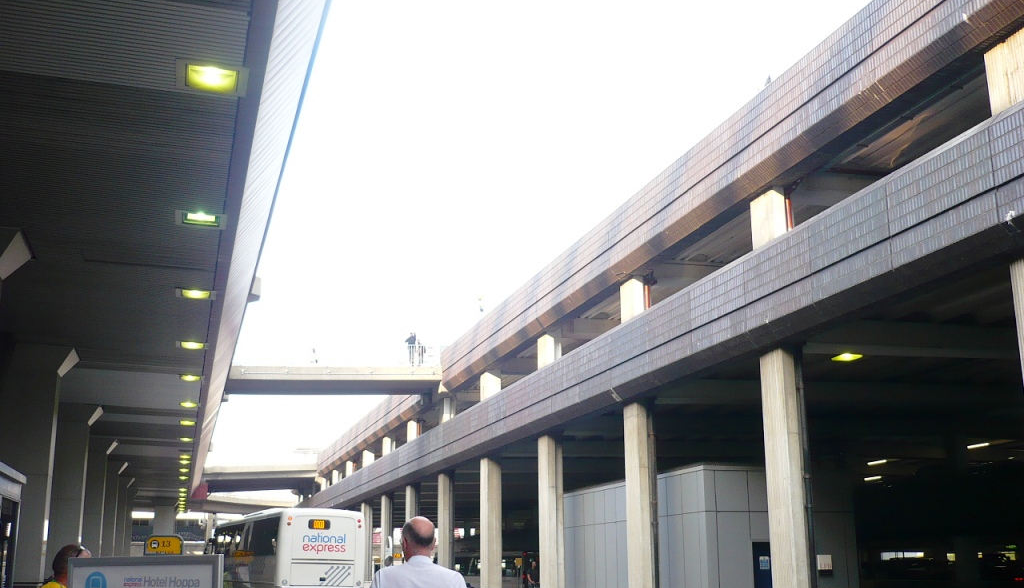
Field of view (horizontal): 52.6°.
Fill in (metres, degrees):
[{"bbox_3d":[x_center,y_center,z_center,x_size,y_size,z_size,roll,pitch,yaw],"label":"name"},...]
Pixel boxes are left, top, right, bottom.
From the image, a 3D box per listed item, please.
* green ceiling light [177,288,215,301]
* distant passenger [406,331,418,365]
[{"bbox_3d":[-4.998,-0.008,16.413,0.610,0.100,0.600,5,-16,-17],"label":"green ceiling light"},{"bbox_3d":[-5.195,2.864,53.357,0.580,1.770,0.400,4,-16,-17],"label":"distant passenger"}]

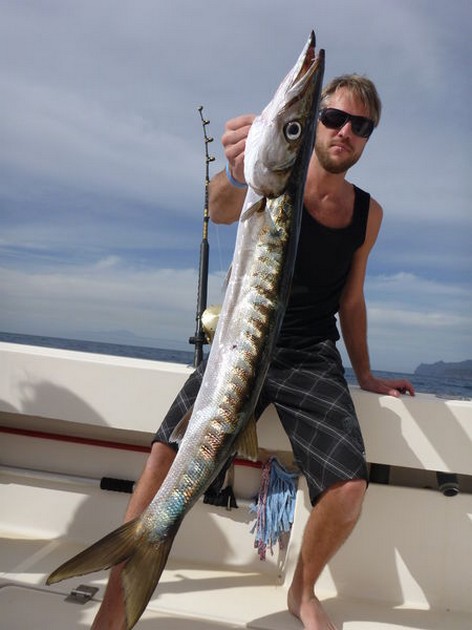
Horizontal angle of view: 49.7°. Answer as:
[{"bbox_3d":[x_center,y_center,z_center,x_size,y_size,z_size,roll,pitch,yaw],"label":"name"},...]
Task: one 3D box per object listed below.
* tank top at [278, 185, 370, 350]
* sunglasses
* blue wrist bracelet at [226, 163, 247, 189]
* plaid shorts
[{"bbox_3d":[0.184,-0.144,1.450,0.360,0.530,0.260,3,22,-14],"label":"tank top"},{"bbox_3d":[0.274,-0.478,1.297,0.145,0.050,0.130,15,9,2],"label":"sunglasses"},{"bbox_3d":[0.012,-0.263,0.920,0.068,0.064,0.016,2,-12,-11],"label":"blue wrist bracelet"},{"bbox_3d":[0.094,0.302,1.560,0.580,0.460,0.370,5,-5,6],"label":"plaid shorts"}]

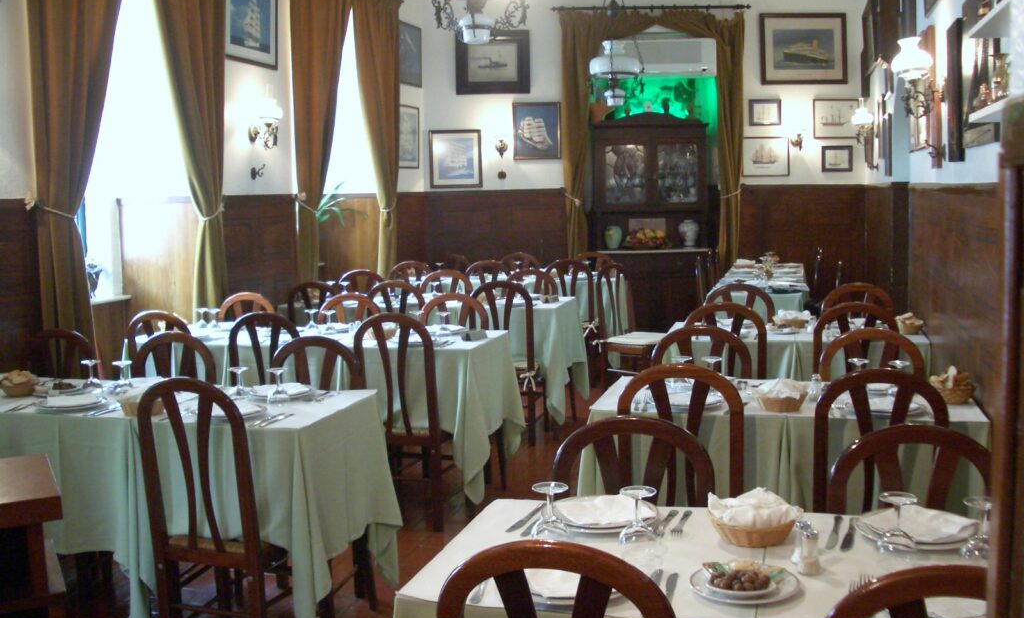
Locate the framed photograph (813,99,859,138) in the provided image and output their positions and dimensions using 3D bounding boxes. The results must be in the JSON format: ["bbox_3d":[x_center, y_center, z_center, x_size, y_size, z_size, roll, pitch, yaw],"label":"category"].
[{"bbox_3d":[2.899,-1.693,9.244,0.412,0.345,0.025,-1,7,-1],"label":"framed photograph"}]

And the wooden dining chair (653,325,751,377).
[{"bbox_3d":[0.672,0.579,3.760,0.420,0.985,0.460,0,7,16],"label":"wooden dining chair"}]

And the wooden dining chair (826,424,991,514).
[{"bbox_3d":[0.808,0.761,2.061,0.415,0.985,0.470,0,7,16],"label":"wooden dining chair"}]

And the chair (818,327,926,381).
[{"bbox_3d":[1.339,0.599,3.821,0.430,0.990,0.480,1,7,13],"label":"chair"}]

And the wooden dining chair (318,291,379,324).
[{"bbox_3d":[-0.956,0.417,5.598,0.425,0.976,0.455,1,7,17],"label":"wooden dining chair"}]

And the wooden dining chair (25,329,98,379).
[{"bbox_3d":[-1.947,0.594,4.188,0.425,0.976,0.455,1,7,17],"label":"wooden dining chair"}]

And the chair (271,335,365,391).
[{"bbox_3d":[-0.809,0.614,3.844,0.425,0.976,0.455,1,7,17],"label":"chair"}]

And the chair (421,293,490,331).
[{"bbox_3d":[-0.352,0.432,5.281,0.420,0.985,0.460,0,7,16],"label":"chair"}]

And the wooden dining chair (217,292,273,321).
[{"bbox_3d":[-1.548,0.410,5.676,0.430,0.990,0.480,1,7,15],"label":"wooden dining chair"}]

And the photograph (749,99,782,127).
[{"bbox_3d":[2.256,-1.747,9.220,0.282,0.223,0.025,-1,7,-1],"label":"photograph"}]

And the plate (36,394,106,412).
[{"bbox_3d":[-1.563,0.335,3.674,0.245,0.030,0.245,-1,6,0],"label":"plate"}]

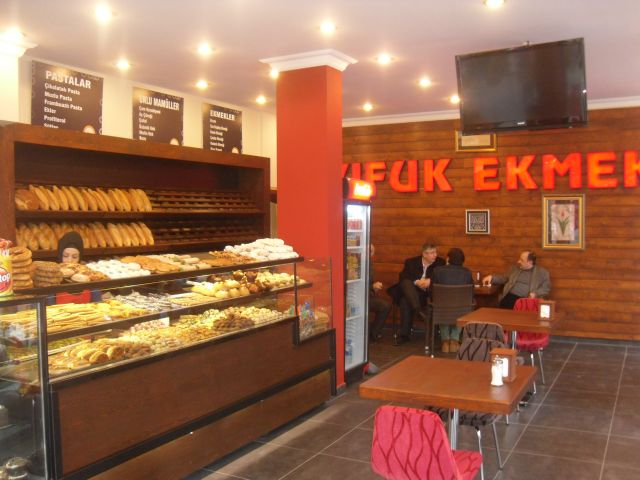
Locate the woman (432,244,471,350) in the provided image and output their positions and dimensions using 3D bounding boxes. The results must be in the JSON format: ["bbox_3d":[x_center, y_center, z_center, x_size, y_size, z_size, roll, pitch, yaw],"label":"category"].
[{"bbox_3d":[1.649,0.752,7.968,0.500,1.290,0.740,0,2,9],"label":"woman"}]

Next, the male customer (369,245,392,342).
[{"bbox_3d":[0.612,0.737,8.772,0.740,1.290,0.520,0,2,28],"label":"male customer"}]

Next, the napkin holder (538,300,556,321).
[{"bbox_3d":[2.015,0.626,5.565,0.130,0.165,0.115,1,2,28],"label":"napkin holder"}]

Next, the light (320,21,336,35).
[{"bbox_3d":[0.070,-1.665,4.912,0.120,0.040,0.120,1,2,28],"label":"light"}]

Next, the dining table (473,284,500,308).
[{"bbox_3d":[1.915,0.985,8.128,0.800,0.750,0.800,1,2,28],"label":"dining table"}]

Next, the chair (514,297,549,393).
[{"bbox_3d":[2.032,1.026,6.186,0.440,0.840,0.530,0,2,28],"label":"chair"}]

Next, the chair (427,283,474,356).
[{"bbox_3d":[1.641,0.966,7.823,0.570,0.880,0.580,0,2,9],"label":"chair"}]

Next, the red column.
[{"bbox_3d":[-0.078,-0.067,6.007,0.530,3.060,0.340,0,2,28],"label":"red column"}]

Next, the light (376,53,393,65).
[{"bbox_3d":[0.610,-1.710,5.927,0.120,0.040,0.120,1,2,28],"label":"light"}]

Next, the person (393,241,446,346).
[{"bbox_3d":[1.322,0.699,8.307,0.600,1.320,0.800,-2,3,-38],"label":"person"}]

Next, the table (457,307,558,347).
[{"bbox_3d":[1.755,1.083,5.791,0.790,0.750,0.820,0,2,28],"label":"table"}]

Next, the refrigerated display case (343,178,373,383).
[{"bbox_3d":[0.114,0.410,6.522,0.660,2.060,0.650,1,2,28],"label":"refrigerated display case"}]

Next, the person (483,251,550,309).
[{"bbox_3d":[2.492,0.752,7.890,0.820,1.220,0.620,-2,2,-28],"label":"person"}]

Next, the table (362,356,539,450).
[{"bbox_3d":[0.757,1.147,3.571,0.780,0.750,0.830,0,2,28],"label":"table"}]

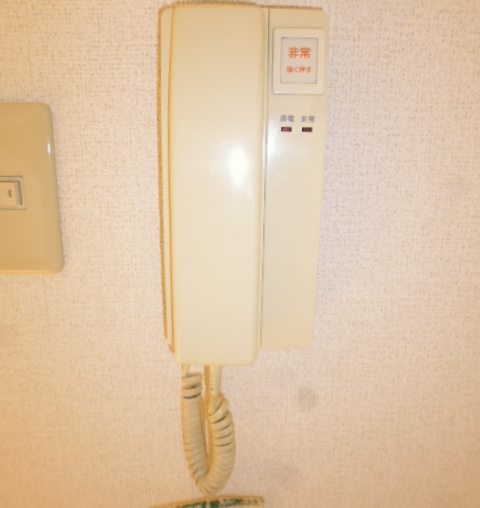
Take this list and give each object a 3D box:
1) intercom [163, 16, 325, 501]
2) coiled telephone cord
[{"bbox_3d":[0.001,0.016,0.298,0.100,0.334,0.060,1,12,-2],"label":"intercom"},{"bbox_3d":[-0.023,0.127,0.323,0.040,0.105,0.036,1,12,-2],"label":"coiled telephone cord"}]

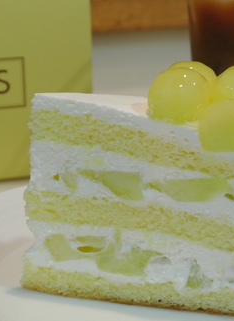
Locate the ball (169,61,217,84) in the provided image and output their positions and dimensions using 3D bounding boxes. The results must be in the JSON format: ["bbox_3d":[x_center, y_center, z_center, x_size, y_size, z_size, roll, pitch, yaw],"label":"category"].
[{"bbox_3d":[0.031,-0.030,0.382,0.025,0.023,0.025,-1,14,0],"label":"ball"}]

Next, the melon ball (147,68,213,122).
[{"bbox_3d":[0.025,-0.026,0.361,0.025,0.023,0.025,-1,14,0],"label":"melon ball"}]

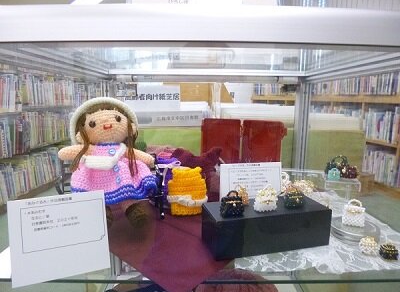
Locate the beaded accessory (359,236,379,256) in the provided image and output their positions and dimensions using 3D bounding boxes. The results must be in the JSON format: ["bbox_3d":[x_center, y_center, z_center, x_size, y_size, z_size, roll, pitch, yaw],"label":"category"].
[{"bbox_3d":[0.281,0.166,0.467,0.032,0.027,0.024,3,10,15],"label":"beaded accessory"}]

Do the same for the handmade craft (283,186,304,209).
[{"bbox_3d":[0.163,0.090,0.493,0.034,0.036,0.025,-1,10,-8],"label":"handmade craft"}]

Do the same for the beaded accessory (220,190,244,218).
[{"bbox_3d":[0.053,0.094,0.456,0.033,0.041,0.025,-2,10,-12],"label":"beaded accessory"}]

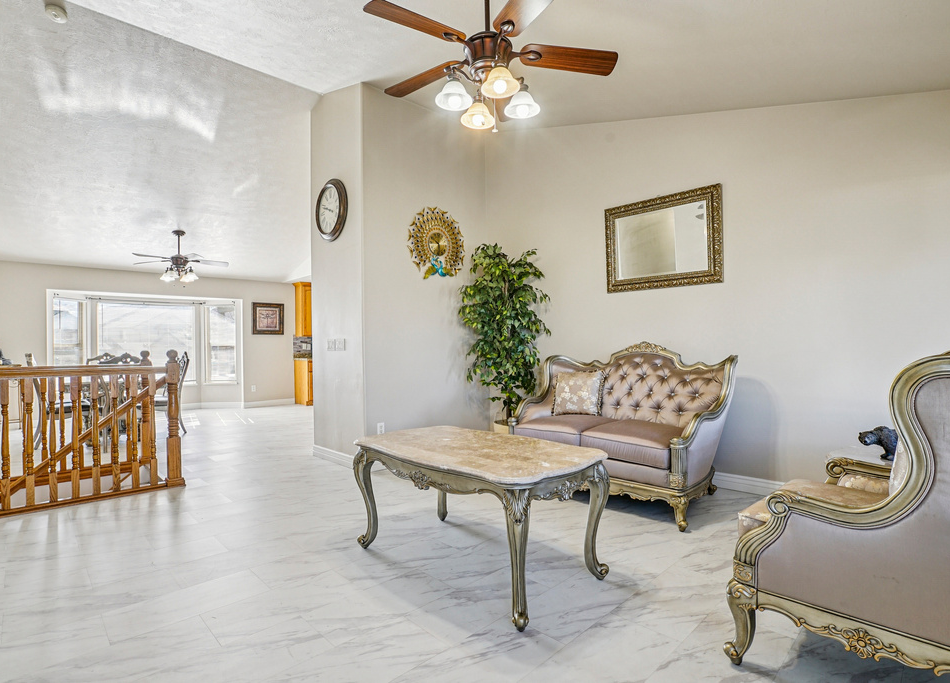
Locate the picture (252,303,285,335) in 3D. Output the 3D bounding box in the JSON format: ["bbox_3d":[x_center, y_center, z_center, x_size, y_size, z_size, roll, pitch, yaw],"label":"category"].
[{"bbox_3d":[-4.025,-0.436,8.872,0.600,0.615,0.035,0,-1,-44],"label":"picture"}]

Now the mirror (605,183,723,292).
[{"bbox_3d":[1.543,-0.823,3.812,0.965,0.755,0.055,-1,-1,43],"label":"mirror"}]

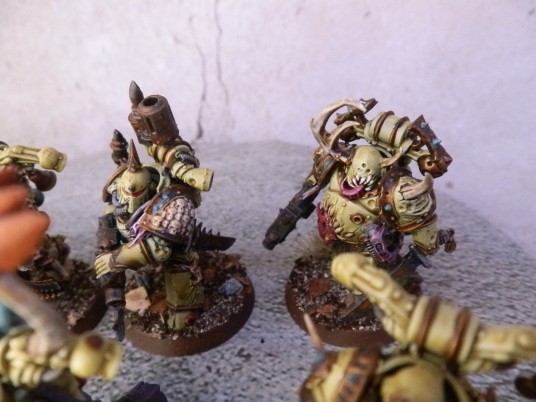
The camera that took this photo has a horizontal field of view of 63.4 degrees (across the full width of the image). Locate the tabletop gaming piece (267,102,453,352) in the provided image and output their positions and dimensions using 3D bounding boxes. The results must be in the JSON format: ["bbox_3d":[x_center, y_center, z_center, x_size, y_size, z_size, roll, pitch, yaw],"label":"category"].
[{"bbox_3d":[0.015,0.002,0.072,0.031,0.038,0.026,2,36,15],"label":"tabletop gaming piece"}]

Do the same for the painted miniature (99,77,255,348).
[{"bbox_3d":[-0.018,0.002,0.073,0.026,0.043,0.026,12,39,27],"label":"painted miniature"}]

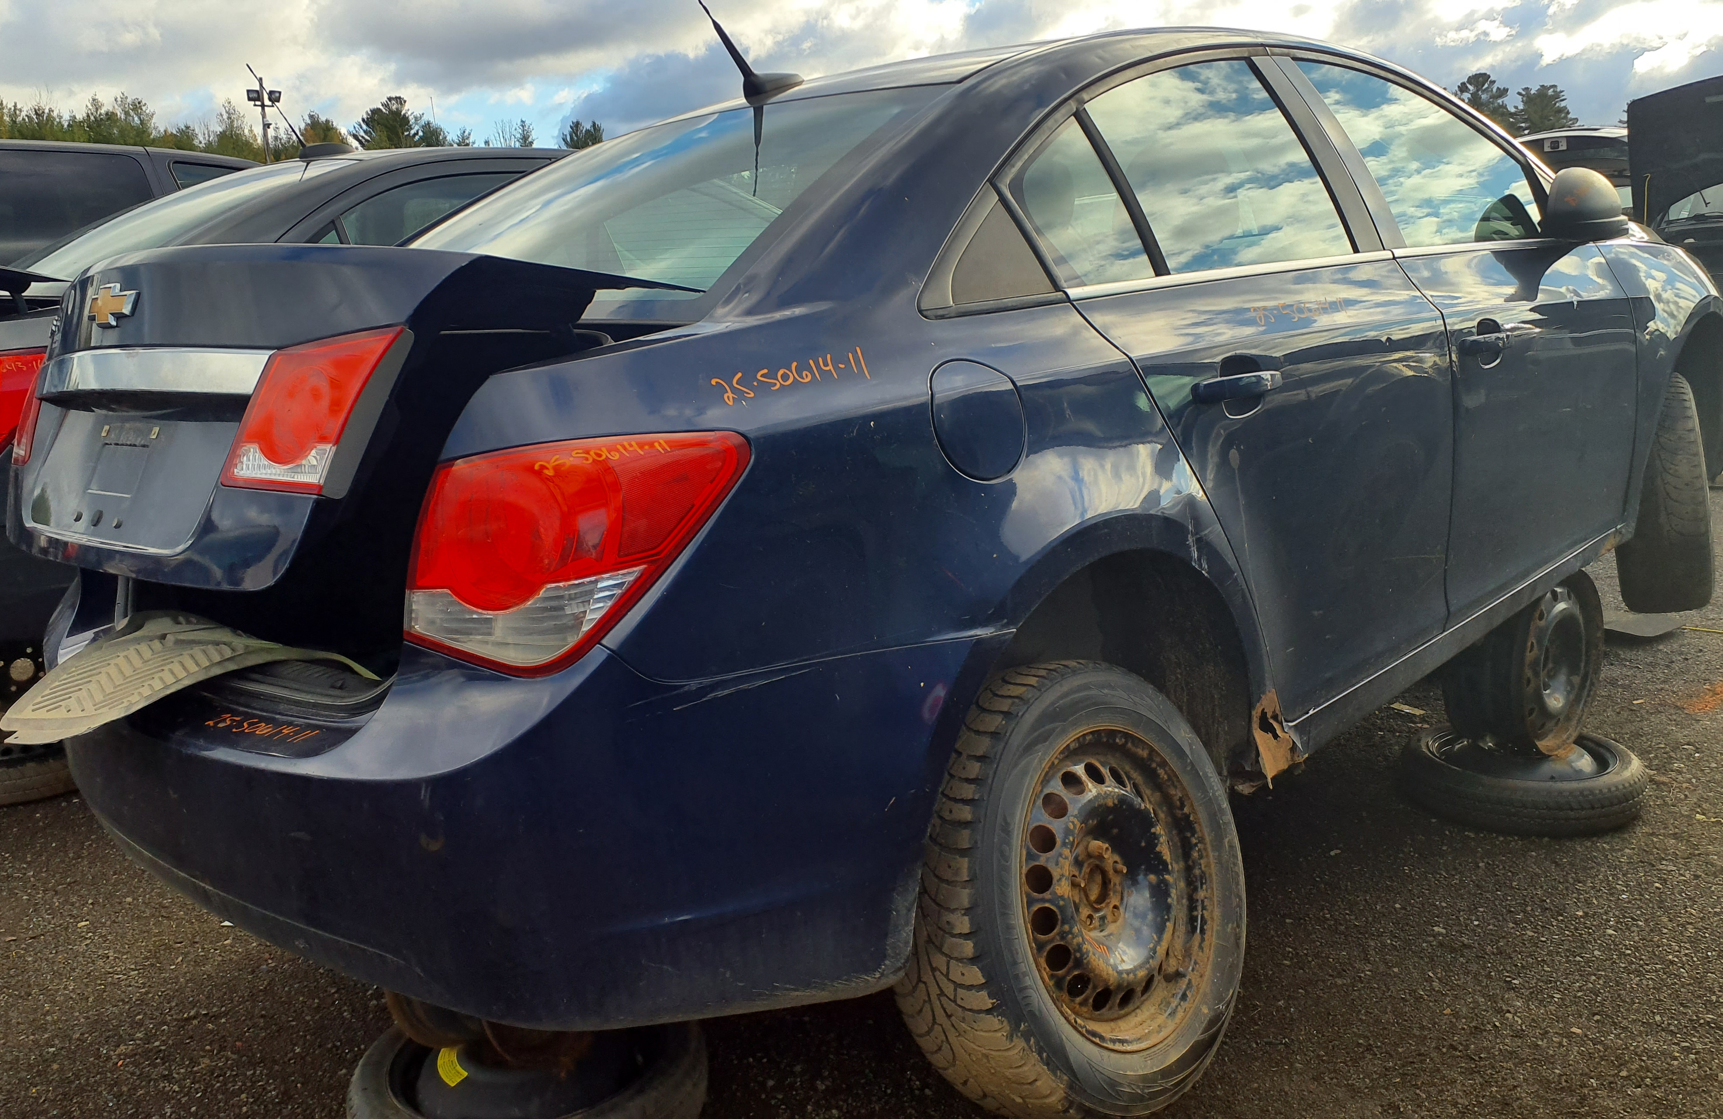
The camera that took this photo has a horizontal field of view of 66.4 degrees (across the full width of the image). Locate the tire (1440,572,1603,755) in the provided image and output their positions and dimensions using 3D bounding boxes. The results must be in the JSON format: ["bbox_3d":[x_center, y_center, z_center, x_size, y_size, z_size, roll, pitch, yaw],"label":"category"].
[{"bbox_3d":[1.689,0.249,3.361,0.467,0.467,0.205,-17,16,-41],"label":"tire"}]

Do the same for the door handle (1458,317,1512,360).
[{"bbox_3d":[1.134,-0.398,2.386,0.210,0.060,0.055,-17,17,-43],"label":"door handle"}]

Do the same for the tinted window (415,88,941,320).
[{"bbox_3d":[-0.428,-0.585,2.209,1.250,0.090,0.780,7,41,46],"label":"tinted window"}]

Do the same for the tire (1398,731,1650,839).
[{"bbox_3d":[1.718,0.557,3.433,0.567,0.122,0.567,-16,15,-41],"label":"tire"}]

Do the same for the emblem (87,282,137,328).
[{"bbox_3d":[-0.915,-0.310,1.609,0.020,0.055,0.155,5,1,-45],"label":"emblem"}]

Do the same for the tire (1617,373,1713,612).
[{"bbox_3d":[2.178,-0.181,3.610,0.215,0.650,0.650,-7,10,30],"label":"tire"}]

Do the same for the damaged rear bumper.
[{"bbox_3d":[-0.673,0.207,1.911,0.630,0.520,1.760,-17,17,-43],"label":"damaged rear bumper"}]

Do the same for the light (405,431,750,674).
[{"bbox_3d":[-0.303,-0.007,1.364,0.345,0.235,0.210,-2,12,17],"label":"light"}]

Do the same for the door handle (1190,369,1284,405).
[{"bbox_3d":[0.563,-0.258,1.970,0.207,0.037,0.050,-17,16,-41],"label":"door handle"}]

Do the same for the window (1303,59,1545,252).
[{"bbox_3d":[1.161,-0.799,2.620,0.820,0.410,0.040,-17,-9,-43],"label":"window"}]

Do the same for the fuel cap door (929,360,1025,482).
[{"bbox_3d":[0.142,-0.169,1.609,0.157,0.155,0.025,-15,7,-37],"label":"fuel cap door"}]

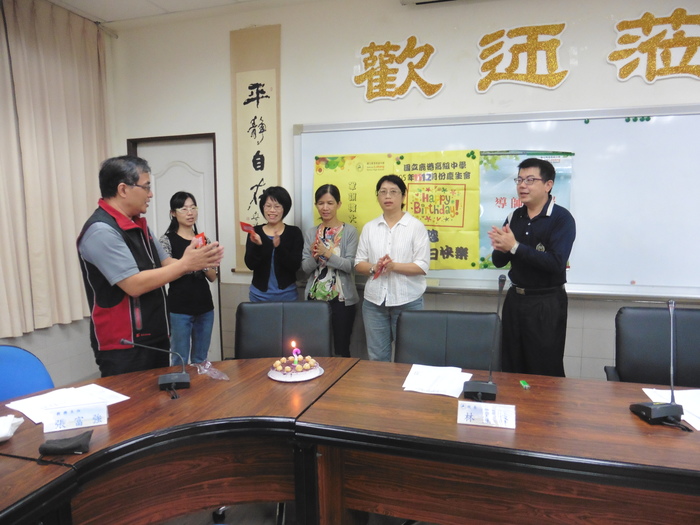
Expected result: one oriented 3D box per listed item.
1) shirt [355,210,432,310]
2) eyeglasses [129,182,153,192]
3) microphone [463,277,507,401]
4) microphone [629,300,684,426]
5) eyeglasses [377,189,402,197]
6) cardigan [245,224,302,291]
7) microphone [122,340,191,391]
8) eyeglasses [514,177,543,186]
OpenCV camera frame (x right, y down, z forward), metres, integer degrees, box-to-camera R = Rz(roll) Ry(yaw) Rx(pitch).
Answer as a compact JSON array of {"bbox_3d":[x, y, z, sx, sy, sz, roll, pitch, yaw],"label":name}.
[{"bbox_3d":[0.255,-0.018,2.910,0.440,0.560,0.290,2,7,18],"label":"shirt"},{"bbox_3d":[-0.944,-0.334,2.140,0.140,0.042,0.140,9,4,-14],"label":"eyeglasses"},{"bbox_3d":[0.514,0.275,1.863,0.138,0.470,0.135,1,6,12],"label":"microphone"},{"bbox_3d":[1.050,0.325,1.667,0.125,0.410,0.140,-1,6,-4],"label":"microphone"},{"bbox_3d":[0.254,-0.421,2.932,0.140,0.042,0.140,2,7,16],"label":"eyeglasses"},{"bbox_3d":[-0.478,-0.028,3.050,0.370,0.430,0.310,-1,6,-6],"label":"cardigan"},{"bbox_3d":[-0.799,0.410,2.000,0.283,0.177,0.160,-1,6,-6],"label":"microphone"},{"bbox_3d":[0.967,-0.427,2.570,0.140,0.042,0.140,-5,8,-36],"label":"eyeglasses"}]

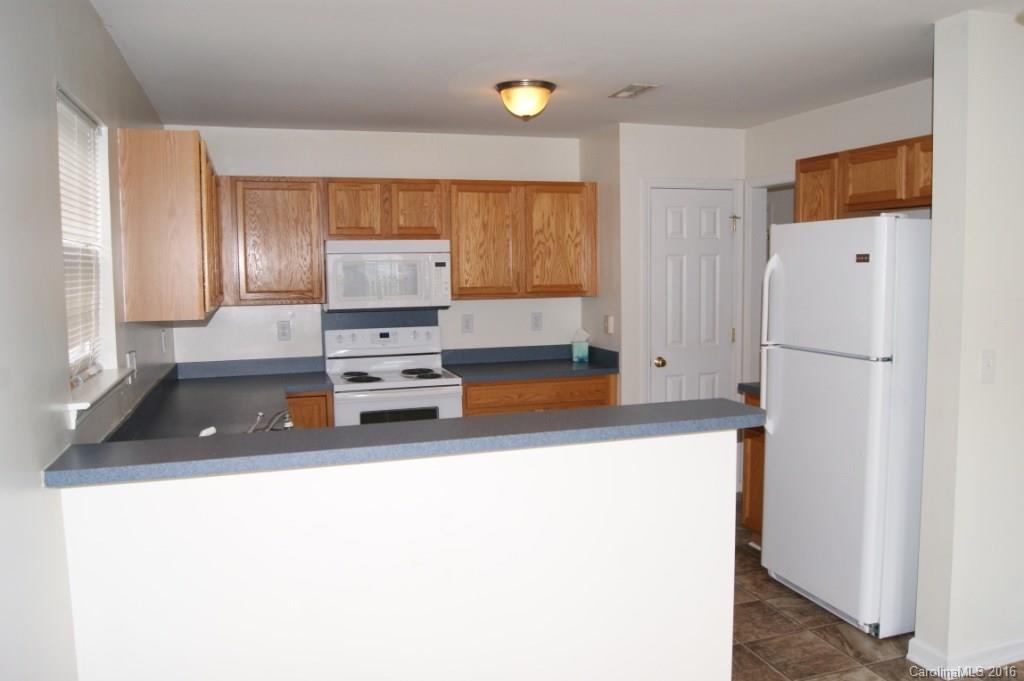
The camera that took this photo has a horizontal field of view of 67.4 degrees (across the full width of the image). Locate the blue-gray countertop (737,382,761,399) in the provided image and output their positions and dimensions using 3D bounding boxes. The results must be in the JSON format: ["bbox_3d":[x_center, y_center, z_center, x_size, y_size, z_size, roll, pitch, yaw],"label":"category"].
[{"bbox_3d":[1.583,0.256,4.083,0.638,0.040,0.357,-3,5,-18],"label":"blue-gray countertop"}]

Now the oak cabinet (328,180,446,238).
[{"bbox_3d":[-0.803,-0.809,4.821,0.761,0.372,0.332,-3,5,-18],"label":"oak cabinet"}]

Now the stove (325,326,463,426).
[{"bbox_3d":[-0.749,0.529,4.803,0.757,1.175,0.670,-2,5,-18],"label":"stove"}]

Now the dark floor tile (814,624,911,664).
[{"bbox_3d":[1.456,1.236,3.153,0.329,0.010,0.329,-2,5,-18],"label":"dark floor tile"}]

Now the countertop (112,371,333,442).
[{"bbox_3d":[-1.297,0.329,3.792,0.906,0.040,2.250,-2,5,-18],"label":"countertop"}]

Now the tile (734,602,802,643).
[{"bbox_3d":[1.052,1.229,3.342,0.319,0.010,0.320,-3,5,-18],"label":"tile"}]

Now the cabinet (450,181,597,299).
[{"bbox_3d":[0.043,-0.658,5.106,1.011,0.750,0.332,-3,5,-18],"label":"cabinet"}]

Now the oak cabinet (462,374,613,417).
[{"bbox_3d":[0.108,0.652,5.179,1.035,0.876,0.628,-2,5,-16],"label":"oak cabinet"}]

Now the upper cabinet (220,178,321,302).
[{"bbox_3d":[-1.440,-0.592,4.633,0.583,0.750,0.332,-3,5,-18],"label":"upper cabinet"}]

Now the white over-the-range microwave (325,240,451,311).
[{"bbox_3d":[-0.792,-0.414,4.850,0.759,0.415,0.385,-2,6,-18],"label":"white over-the-range microwave"}]

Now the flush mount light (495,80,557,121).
[{"bbox_3d":[0.077,-1.154,3.728,0.298,0.175,0.298,-1,5,0],"label":"flush mount light"}]

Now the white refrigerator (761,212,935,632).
[{"bbox_3d":[1.642,0.336,3.454,0.765,1.745,0.740,-2,5,-18],"label":"white refrigerator"}]

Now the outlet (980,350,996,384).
[{"bbox_3d":[1.704,0.096,2.737,0.074,0.120,0.010,-2,5,-18],"label":"outlet"}]

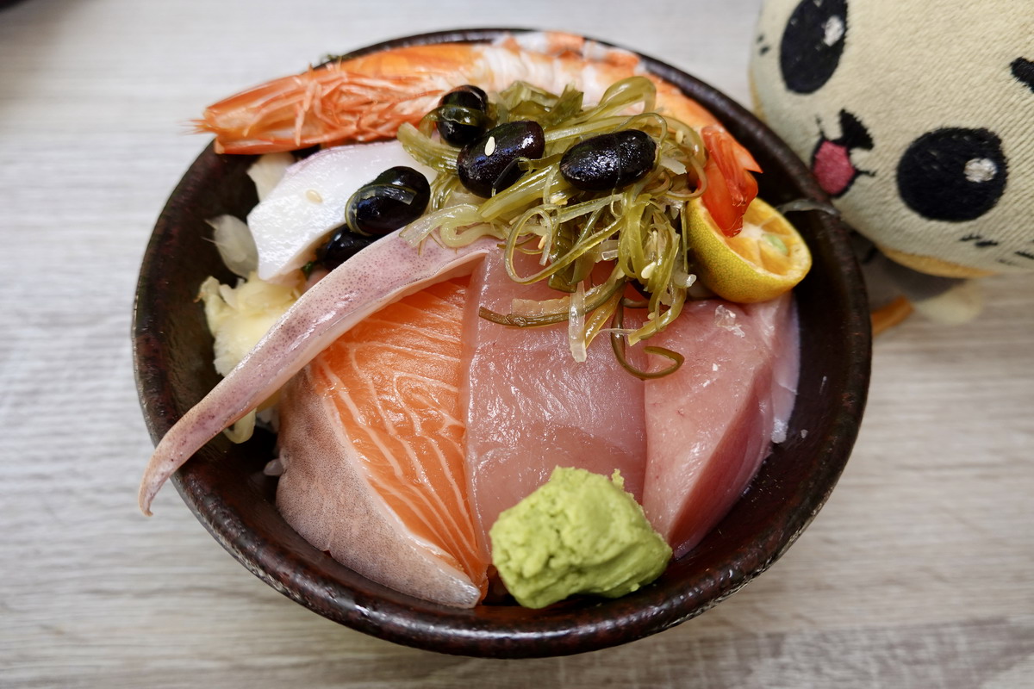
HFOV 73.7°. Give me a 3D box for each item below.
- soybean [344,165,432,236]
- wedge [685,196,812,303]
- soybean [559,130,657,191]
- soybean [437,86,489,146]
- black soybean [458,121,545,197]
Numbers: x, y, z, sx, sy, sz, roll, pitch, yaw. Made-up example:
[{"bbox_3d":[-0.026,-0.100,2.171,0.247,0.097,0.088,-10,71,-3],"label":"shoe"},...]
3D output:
[{"bbox_3d":[-0.026,-0.029,0.139,0.019,0.010,0.011,-33,67,-3],"label":"soybean"},{"bbox_3d":[0.044,-0.019,0.143,0.028,0.014,0.028,42,43,8],"label":"wedge"},{"bbox_3d":[0.018,-0.036,0.137,0.020,0.011,0.012,-13,62,-4],"label":"soybean"},{"bbox_3d":[-0.011,-0.049,0.146,0.011,0.010,0.017,13,56,5],"label":"soybean"},{"bbox_3d":[-0.003,-0.037,0.137,0.019,0.012,0.013,-33,67,-3],"label":"black soybean"}]

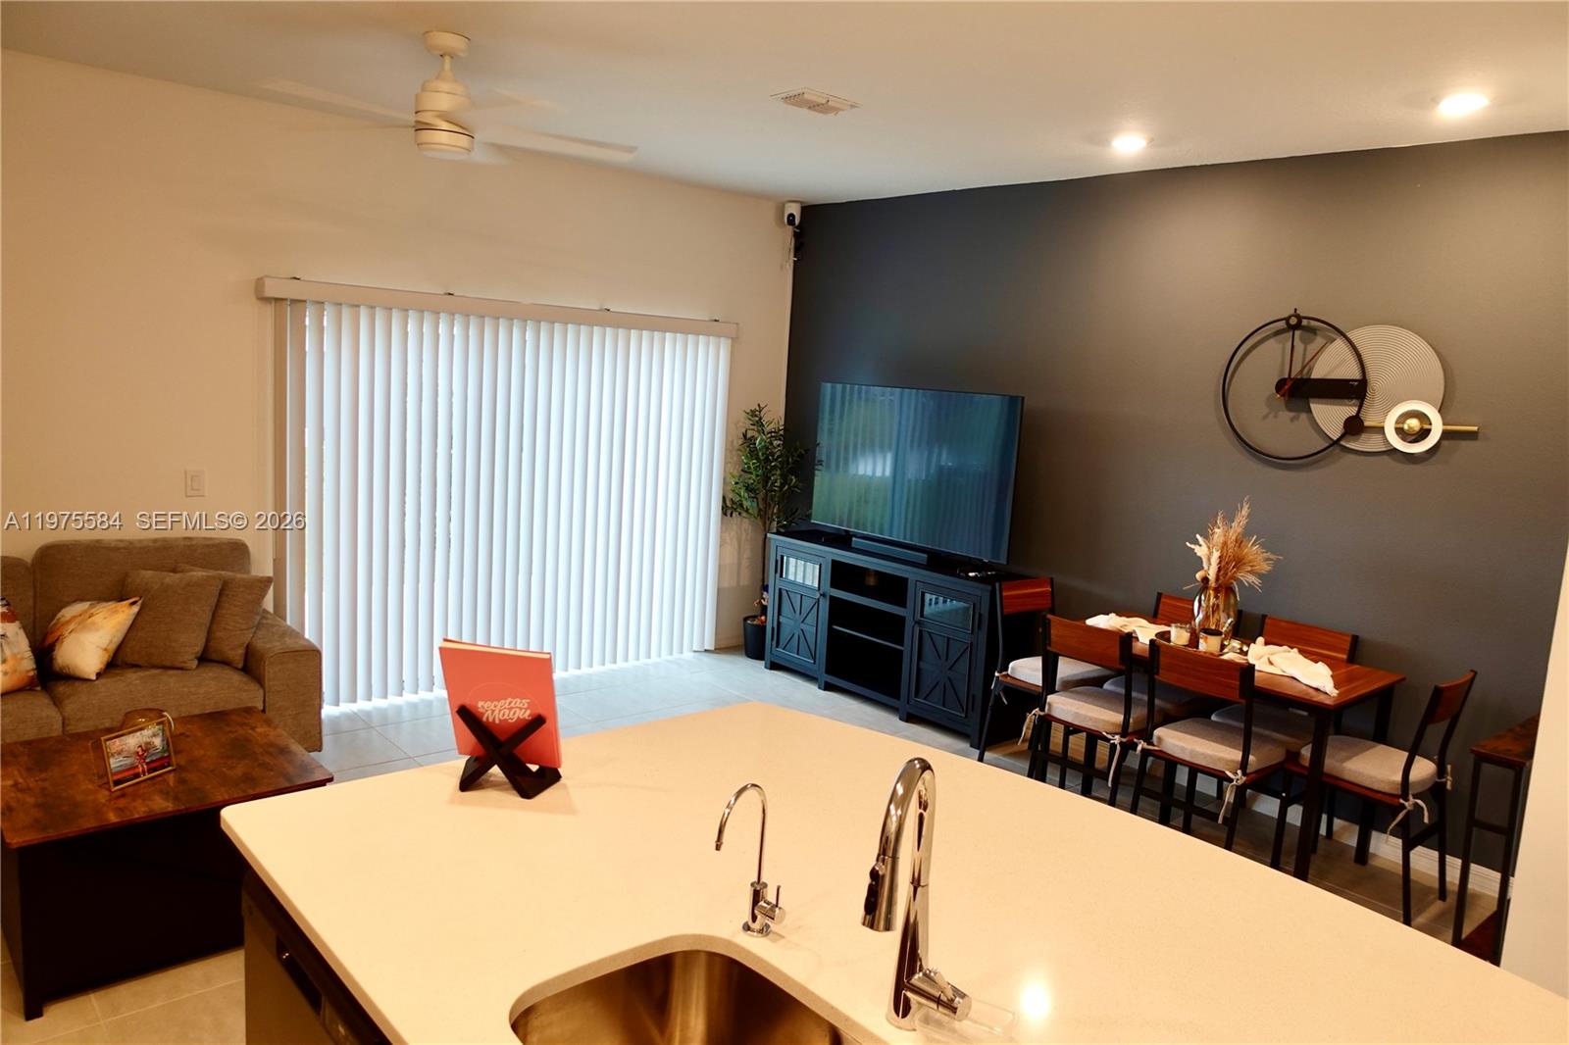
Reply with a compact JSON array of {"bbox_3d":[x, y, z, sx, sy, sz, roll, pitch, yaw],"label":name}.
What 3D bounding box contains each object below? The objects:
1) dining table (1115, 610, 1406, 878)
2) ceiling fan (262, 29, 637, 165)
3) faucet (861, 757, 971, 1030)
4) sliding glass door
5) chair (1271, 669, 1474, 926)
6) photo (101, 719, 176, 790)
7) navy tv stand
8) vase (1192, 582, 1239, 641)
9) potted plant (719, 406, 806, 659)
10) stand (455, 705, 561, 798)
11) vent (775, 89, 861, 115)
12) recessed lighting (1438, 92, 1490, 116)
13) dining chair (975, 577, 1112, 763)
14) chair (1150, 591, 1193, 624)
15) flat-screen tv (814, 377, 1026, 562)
[{"bbox_3d":[1.708,0.907,4.287,0.690,0.750,1.215,-4,10,-41],"label":"dining table"},{"bbox_3d":[-1.092,-1.401,3.462,1.280,0.382,1.280,-3,11,-40],"label":"ceiling fan"},{"bbox_3d":[0.173,0.489,1.289,0.120,0.400,0.240,6,8,21],"label":"faucet"},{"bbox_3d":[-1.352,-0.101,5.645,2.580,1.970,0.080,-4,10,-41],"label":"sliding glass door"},{"bbox_3d":[2.154,0.938,3.831,0.430,0.865,0.500,-4,10,-41],"label":"chair"},{"bbox_3d":[-1.902,0.679,3.061,0.050,0.155,0.196,-7,4,23],"label":"photo"},{"bbox_3d":[0.582,0.594,5.840,0.410,0.818,1.665,-4,10,-41],"label":"navy tv stand"},{"bbox_3d":[1.819,0.380,4.426,0.185,0.245,0.185,-4,10,-41],"label":"vase"},{"bbox_3d":[-0.085,0.060,6.423,0.550,1.561,0.520,4,8,0],"label":"potted plant"},{"bbox_3d":[-0.562,0.452,2.112,0.180,0.165,0.130,5,8,5],"label":"stand"},{"bbox_3d":[0.128,-1.643,4.115,0.320,0.027,0.200,-4,10,-41],"label":"vent"},{"bbox_3d":[2.221,-1.369,3.418,0.160,0.030,0.160,-3,11,-40],"label":"recessed lighting"},{"bbox_3d":[1.235,0.737,4.812,0.401,0.872,0.487,-2,10,-33],"label":"dining chair"},{"bbox_3d":[1.650,0.802,4.606,0.500,0.865,0.420,-4,10,-41],"label":"chair"},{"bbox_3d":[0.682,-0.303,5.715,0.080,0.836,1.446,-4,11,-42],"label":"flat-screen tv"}]

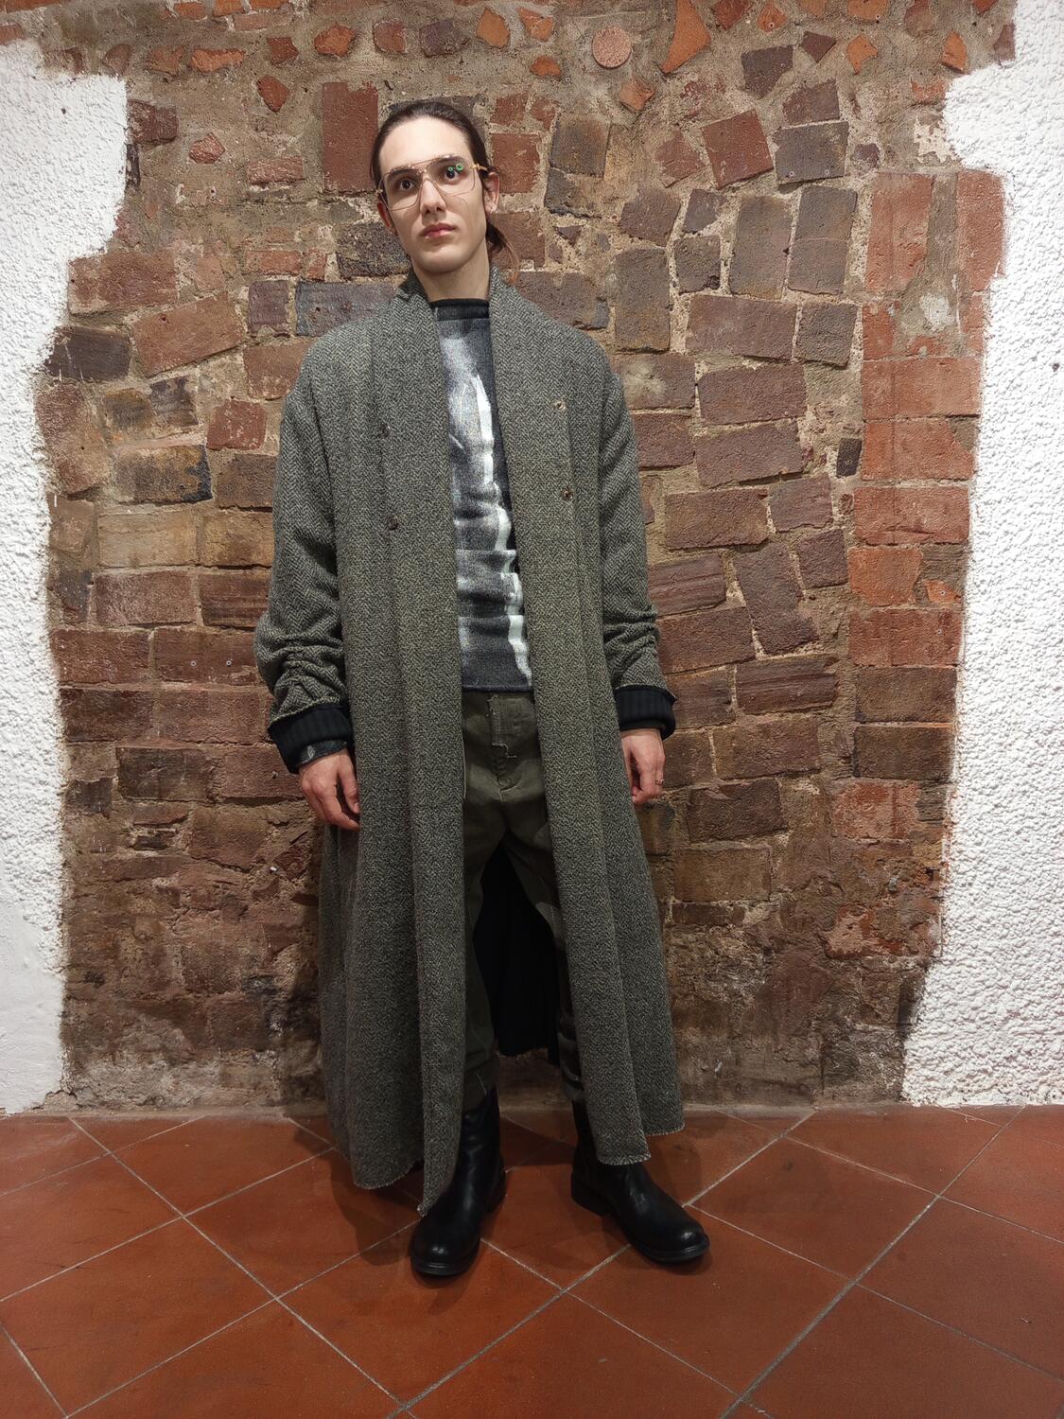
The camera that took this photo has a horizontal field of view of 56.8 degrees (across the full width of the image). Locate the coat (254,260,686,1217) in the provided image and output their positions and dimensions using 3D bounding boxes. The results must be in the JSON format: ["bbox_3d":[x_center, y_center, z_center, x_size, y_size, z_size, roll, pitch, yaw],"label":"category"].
[{"bbox_3d":[-0.099,0.038,1.619,0.670,1.479,0.350,-2,4,-8],"label":"coat"}]

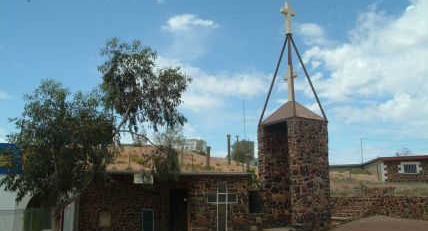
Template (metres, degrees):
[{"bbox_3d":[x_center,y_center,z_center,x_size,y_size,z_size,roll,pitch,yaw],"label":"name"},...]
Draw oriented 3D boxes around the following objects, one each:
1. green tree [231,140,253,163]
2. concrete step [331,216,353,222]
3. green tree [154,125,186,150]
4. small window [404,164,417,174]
[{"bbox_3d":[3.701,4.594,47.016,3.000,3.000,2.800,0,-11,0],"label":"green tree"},{"bbox_3d":[6.517,5.280,18.829,1.200,0.230,0.380,-2,-12,10],"label":"concrete step"},{"bbox_3d":[-5.712,2.889,48.378,3.900,3.000,3.600,0,-11,0],"label":"green tree"},{"bbox_3d":[19.561,5.306,36.673,1.200,0.950,0.150,-2,-11,8],"label":"small window"}]

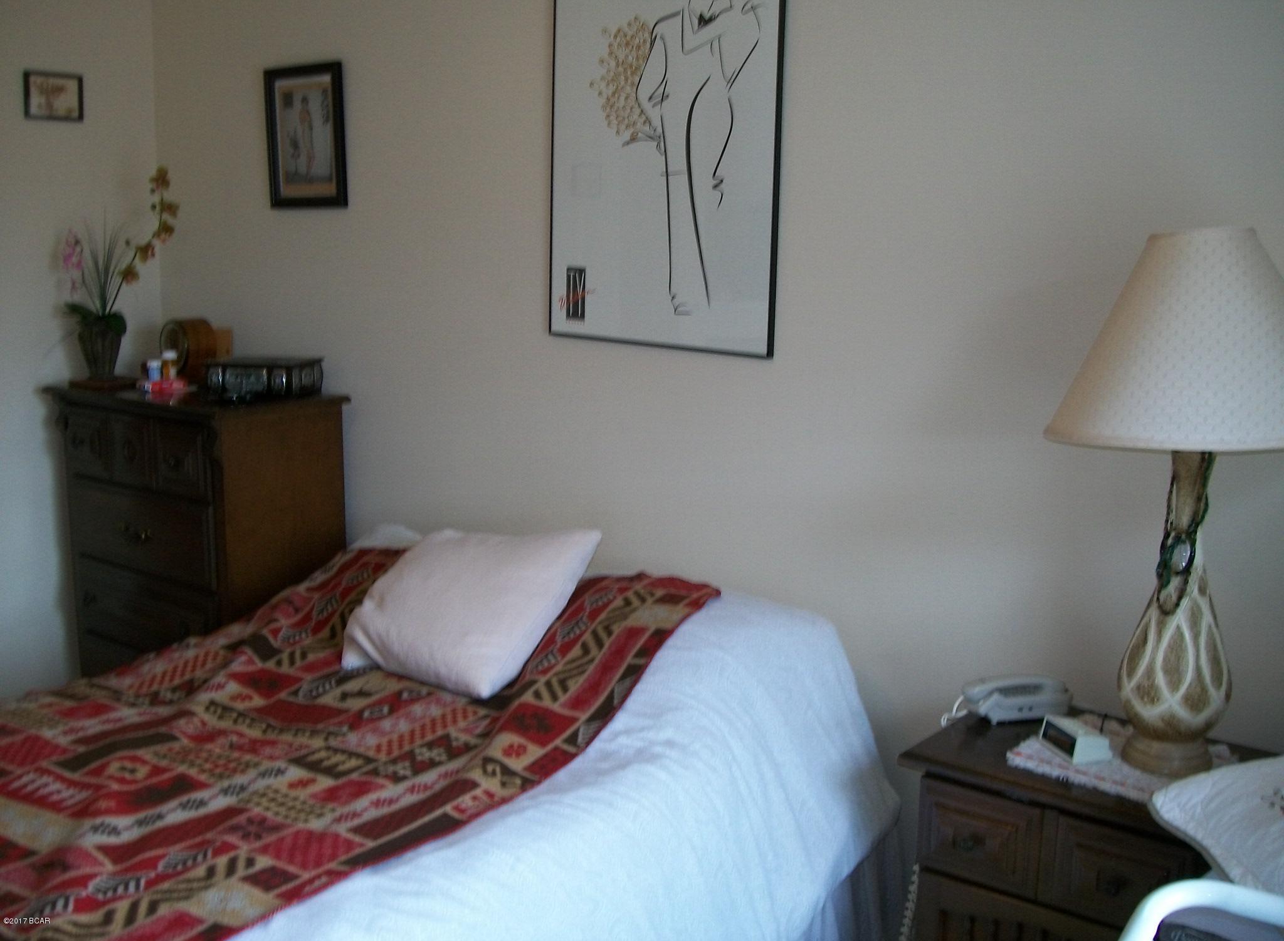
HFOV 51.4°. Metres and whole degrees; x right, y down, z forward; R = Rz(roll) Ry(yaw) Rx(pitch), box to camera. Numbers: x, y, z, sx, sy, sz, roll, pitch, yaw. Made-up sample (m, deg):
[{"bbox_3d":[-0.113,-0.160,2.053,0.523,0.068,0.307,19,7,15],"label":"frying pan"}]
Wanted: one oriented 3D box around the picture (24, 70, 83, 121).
[{"bbox_3d":[-1.630,-1.038,3.717,0.020,0.130,0.174,9,13,36],"label":"picture"}]

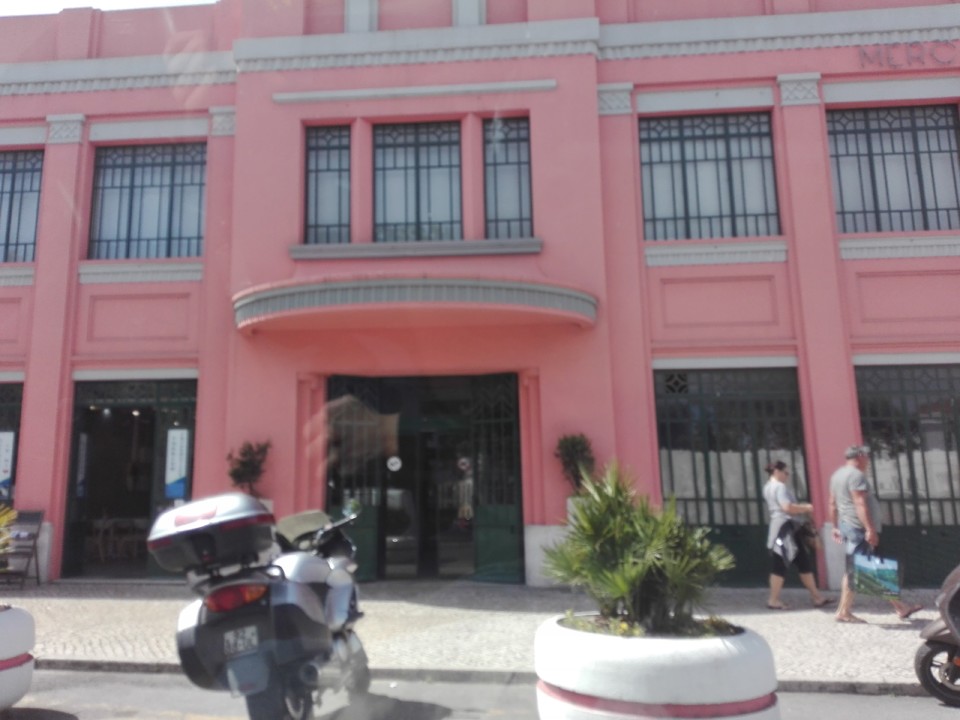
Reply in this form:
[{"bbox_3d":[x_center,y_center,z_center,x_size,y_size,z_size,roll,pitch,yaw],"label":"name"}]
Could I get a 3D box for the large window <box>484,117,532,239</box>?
[{"bbox_3d":[0.407,-2.569,10.650,0.643,1.794,0.120,-1,-9,4],"label":"large window"}]

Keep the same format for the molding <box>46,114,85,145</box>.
[{"bbox_3d":[-6.239,-3.454,11.345,0.612,0.467,0.170,-2,-9,4],"label":"molding"}]

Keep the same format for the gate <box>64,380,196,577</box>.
[{"bbox_3d":[-4.925,1.661,10.644,1.860,2.771,0.150,-2,-9,4],"label":"gate"}]

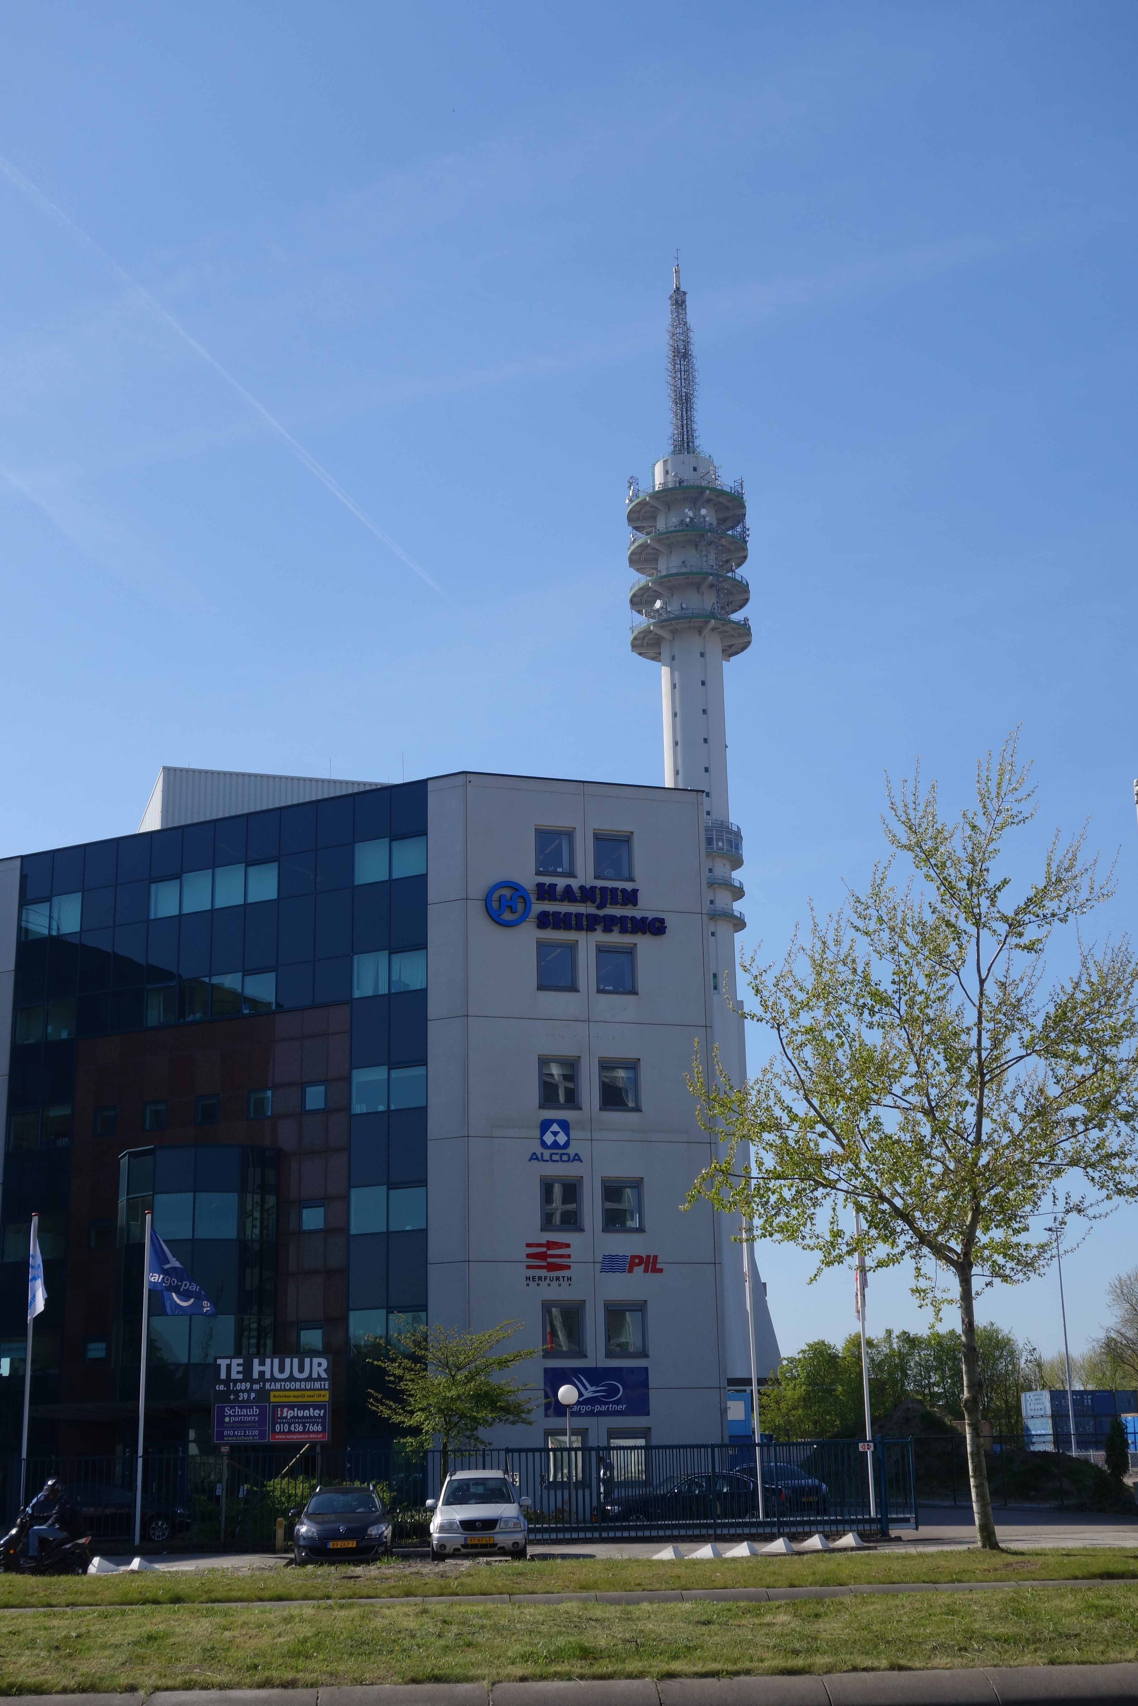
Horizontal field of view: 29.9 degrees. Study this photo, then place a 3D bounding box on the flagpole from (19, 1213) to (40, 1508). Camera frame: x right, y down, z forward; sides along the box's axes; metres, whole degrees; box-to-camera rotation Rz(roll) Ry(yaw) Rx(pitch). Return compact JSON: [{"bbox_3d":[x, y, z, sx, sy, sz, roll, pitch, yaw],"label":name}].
[{"bbox_3d":[-13.192,12.803,51.998,0.120,8.000,0.120,-1,-16,0],"label":"flagpole"}]

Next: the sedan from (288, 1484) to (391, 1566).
[{"bbox_3d":[-4.448,13.233,42.113,1.860,1.490,4.480,0,-16,-5],"label":"sedan"}]

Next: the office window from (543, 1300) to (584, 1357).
[{"bbox_3d":[-0.160,13.821,61.830,1.260,1.570,0.160,4,-16,-17],"label":"office window"}]

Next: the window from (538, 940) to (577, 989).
[{"bbox_3d":[-0.362,3.273,61.862,1.220,1.500,0.160,4,-17,-17],"label":"window"}]

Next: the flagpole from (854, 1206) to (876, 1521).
[{"bbox_3d":[7.415,12.804,53.513,0.120,8.052,0.120,0,-16,-5],"label":"flagpole"}]

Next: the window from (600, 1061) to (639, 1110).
[{"bbox_3d":[1.523,7.031,64.348,1.260,1.570,0.160,4,-16,-17],"label":"window"}]

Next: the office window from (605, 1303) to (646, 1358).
[{"bbox_3d":[1.645,13.966,62.395,1.260,1.570,0.160,4,-16,-17],"label":"office window"}]

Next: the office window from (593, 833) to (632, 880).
[{"bbox_3d":[1.288,0.125,63.344,1.220,1.500,0.160,4,-17,-17],"label":"office window"}]

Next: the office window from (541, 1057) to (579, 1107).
[{"bbox_3d":[-0.307,6.578,60.892,1.220,1.500,0.160,4,-17,-17],"label":"office window"}]

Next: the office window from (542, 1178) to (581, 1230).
[{"bbox_3d":[-0.233,9.883,59.927,1.220,1.500,0.160,4,-17,-17],"label":"office window"}]

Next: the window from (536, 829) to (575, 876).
[{"bbox_3d":[-0.435,0.001,65.713,1.260,1.570,0.160,4,-16,-17],"label":"window"}]

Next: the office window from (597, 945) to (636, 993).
[{"bbox_3d":[1.360,3.410,62.385,1.220,1.500,0.160,4,-17,-17],"label":"office window"}]

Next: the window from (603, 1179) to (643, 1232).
[{"bbox_3d":[1.497,10.002,60.457,1.220,1.500,0.160,4,-17,-17],"label":"window"}]

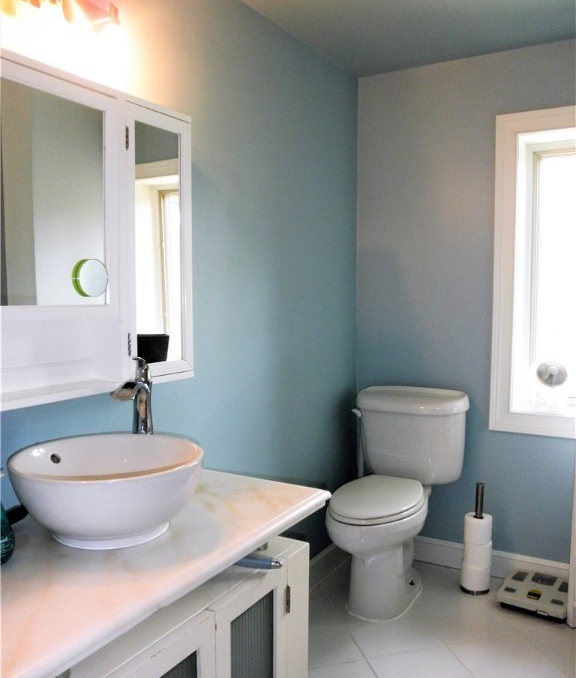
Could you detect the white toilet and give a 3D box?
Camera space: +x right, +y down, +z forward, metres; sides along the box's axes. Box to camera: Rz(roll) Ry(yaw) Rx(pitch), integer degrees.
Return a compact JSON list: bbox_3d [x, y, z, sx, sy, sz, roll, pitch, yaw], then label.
[{"bbox_3d":[0.415,0.668,2.608,0.516,0.822,0.723,3,5,32],"label":"white toilet"}]

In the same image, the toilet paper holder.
[{"bbox_3d":[0.805,0.844,2.652,0.124,0.464,0.124,3,5,32],"label":"toilet paper holder"}]

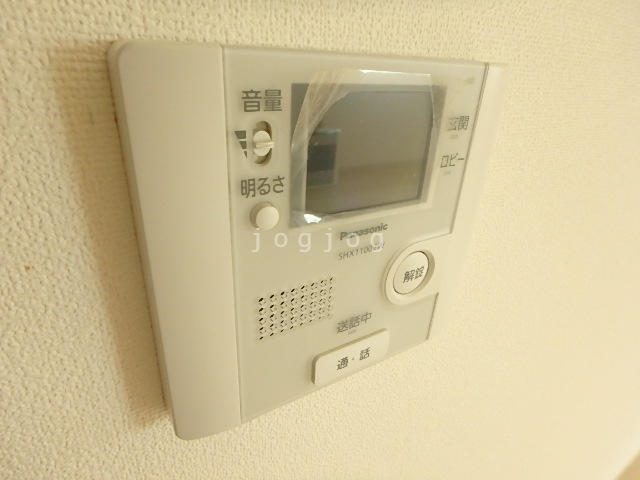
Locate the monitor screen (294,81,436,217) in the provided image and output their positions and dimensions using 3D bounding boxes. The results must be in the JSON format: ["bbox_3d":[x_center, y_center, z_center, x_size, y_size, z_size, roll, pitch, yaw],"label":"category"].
[{"bbox_3d":[0.018,-0.033,0.144,0.065,0.046,0.005,-12,29,-30],"label":"monitor screen"}]

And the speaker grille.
[{"bbox_3d":[-0.009,0.026,0.154,0.035,0.021,0.004,-12,29,-30],"label":"speaker grille"}]

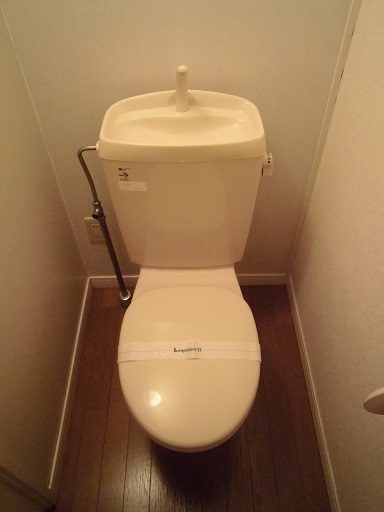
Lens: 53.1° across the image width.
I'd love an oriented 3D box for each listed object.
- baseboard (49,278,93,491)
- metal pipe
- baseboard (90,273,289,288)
[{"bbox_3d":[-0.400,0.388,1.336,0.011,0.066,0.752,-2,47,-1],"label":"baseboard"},{"bbox_3d":[-0.275,-0.047,1.289,0.070,0.719,0.050,-1,47,0],"label":"metal pipe"},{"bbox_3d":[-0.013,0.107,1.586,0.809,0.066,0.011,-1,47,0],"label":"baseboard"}]

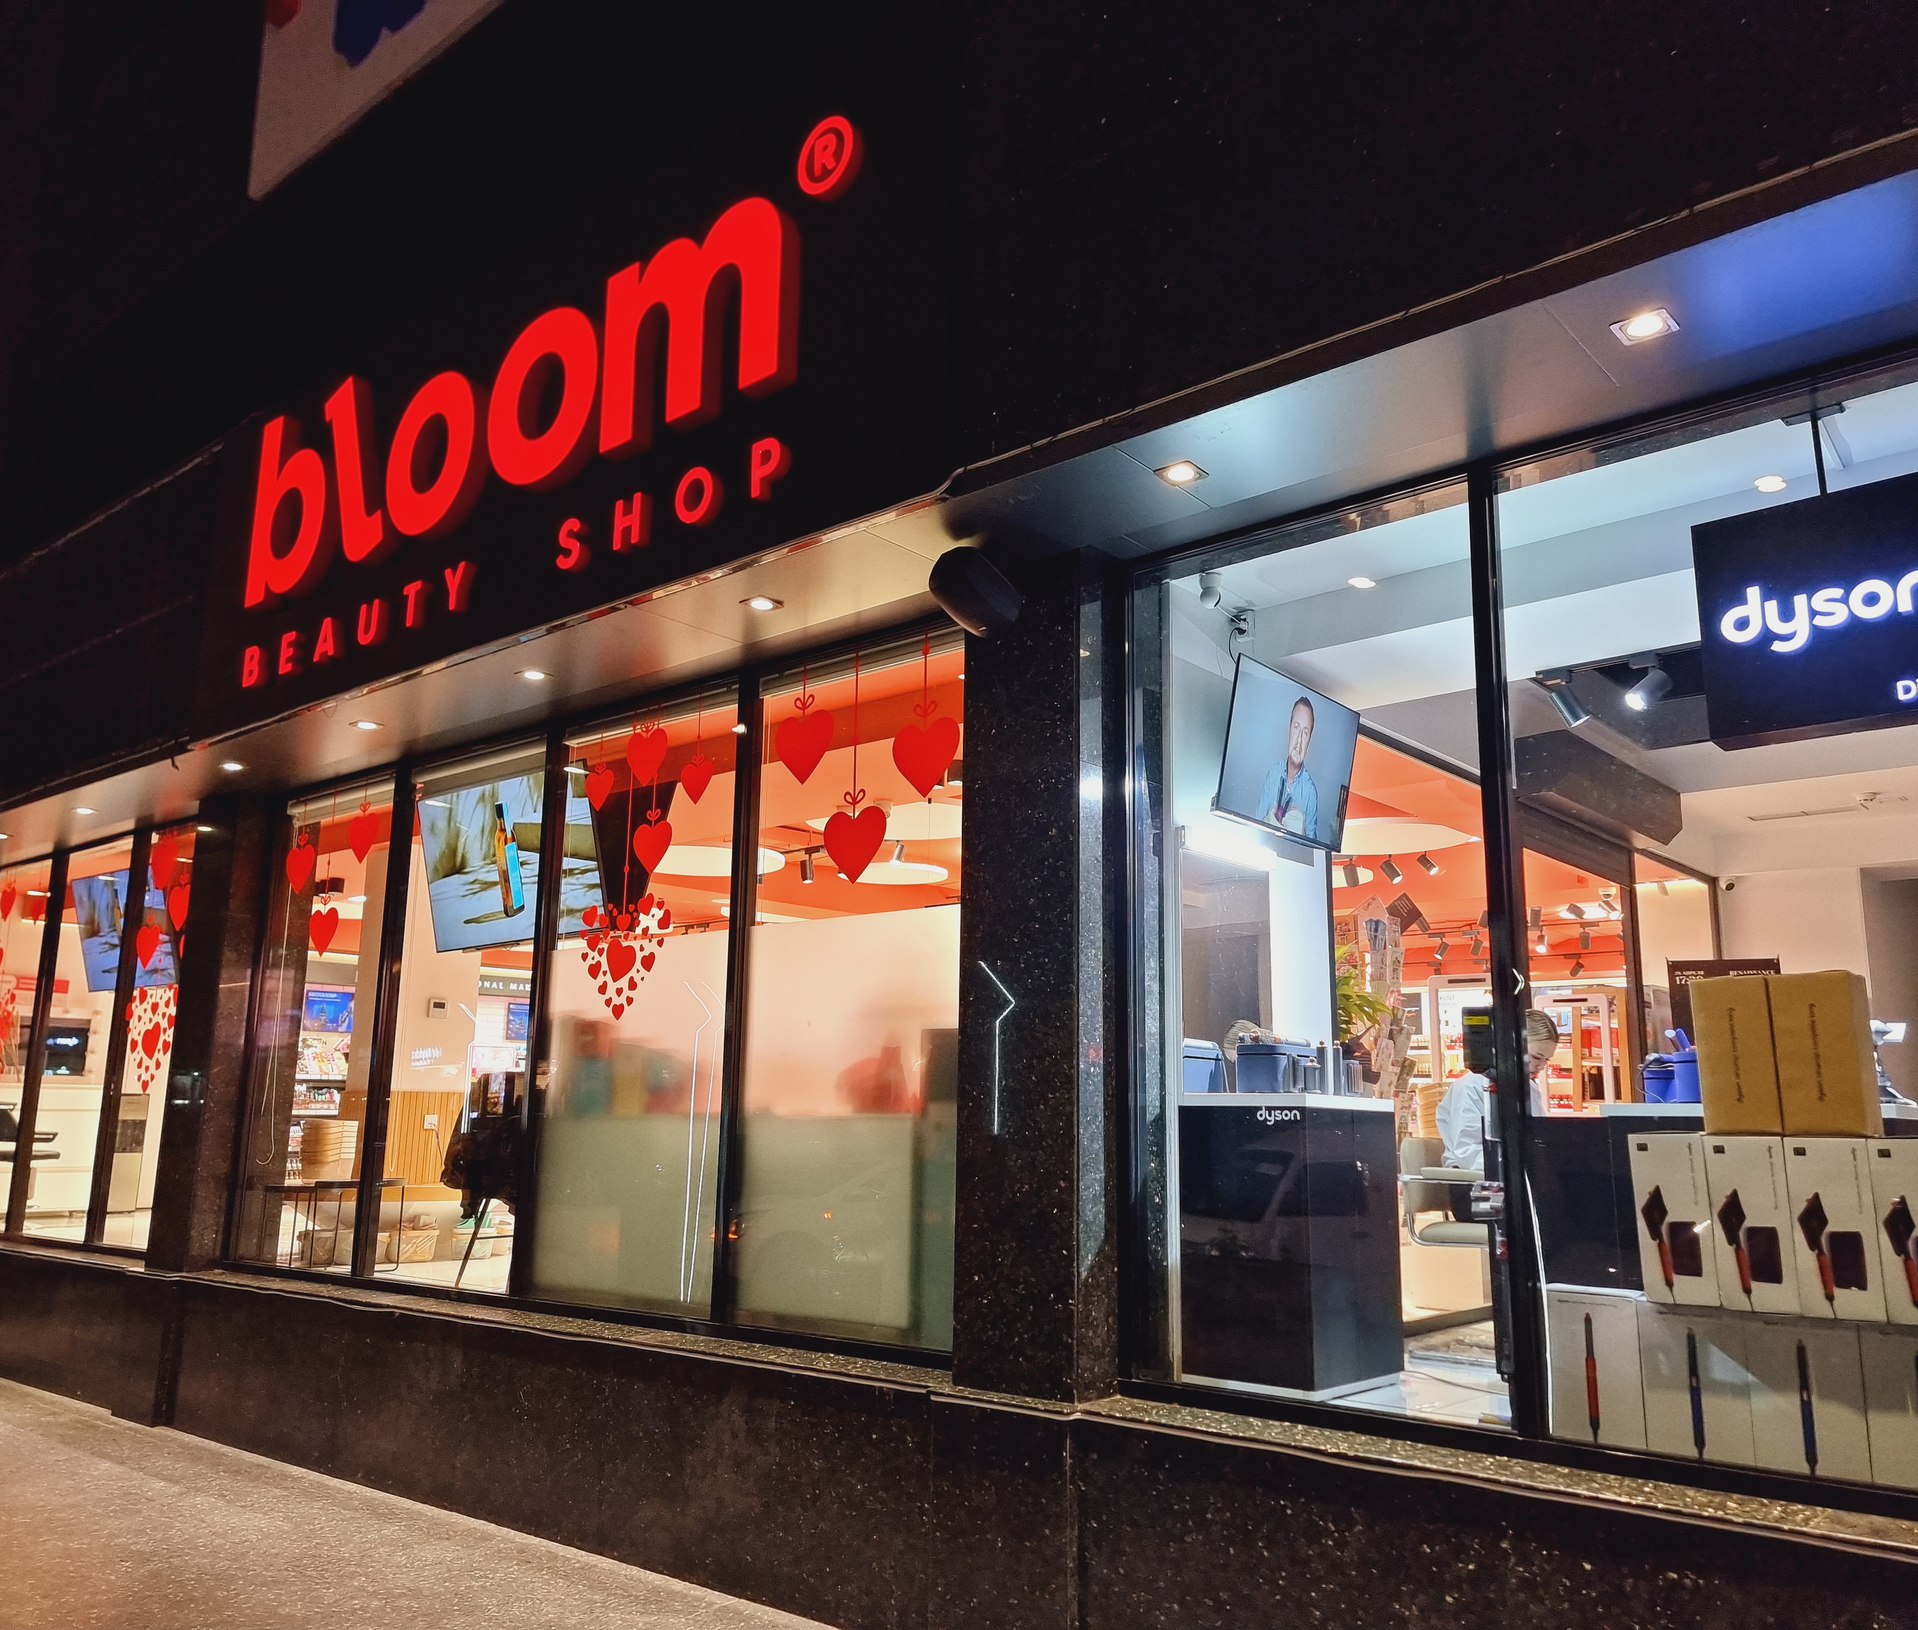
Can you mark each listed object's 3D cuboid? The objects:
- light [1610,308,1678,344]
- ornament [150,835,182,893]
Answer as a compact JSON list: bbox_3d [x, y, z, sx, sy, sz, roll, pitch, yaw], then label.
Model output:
[{"bbox_3d":[1.694,-1.220,3.725,0.122,0.035,0.122,-9,-15,39],"label":"light"},{"bbox_3d":[-5.204,0.323,9.886,0.370,0.360,0.015,-9,-15,39],"label":"ornament"}]

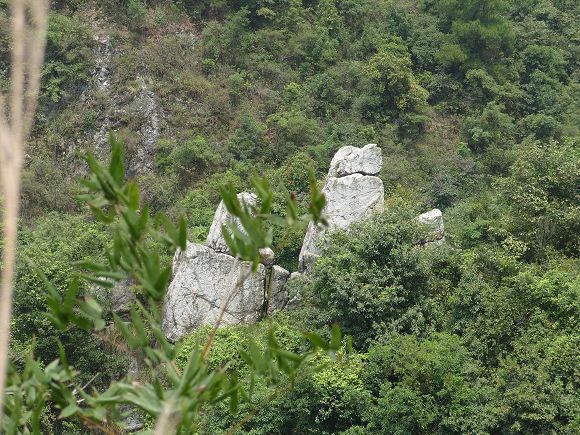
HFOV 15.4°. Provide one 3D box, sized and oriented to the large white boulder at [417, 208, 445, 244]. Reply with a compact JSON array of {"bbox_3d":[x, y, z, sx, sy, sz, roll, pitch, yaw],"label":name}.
[{"bbox_3d":[5.549,0.377,85.000,1.200,1.400,1.100,0,6,0],"label":"large white boulder"}]

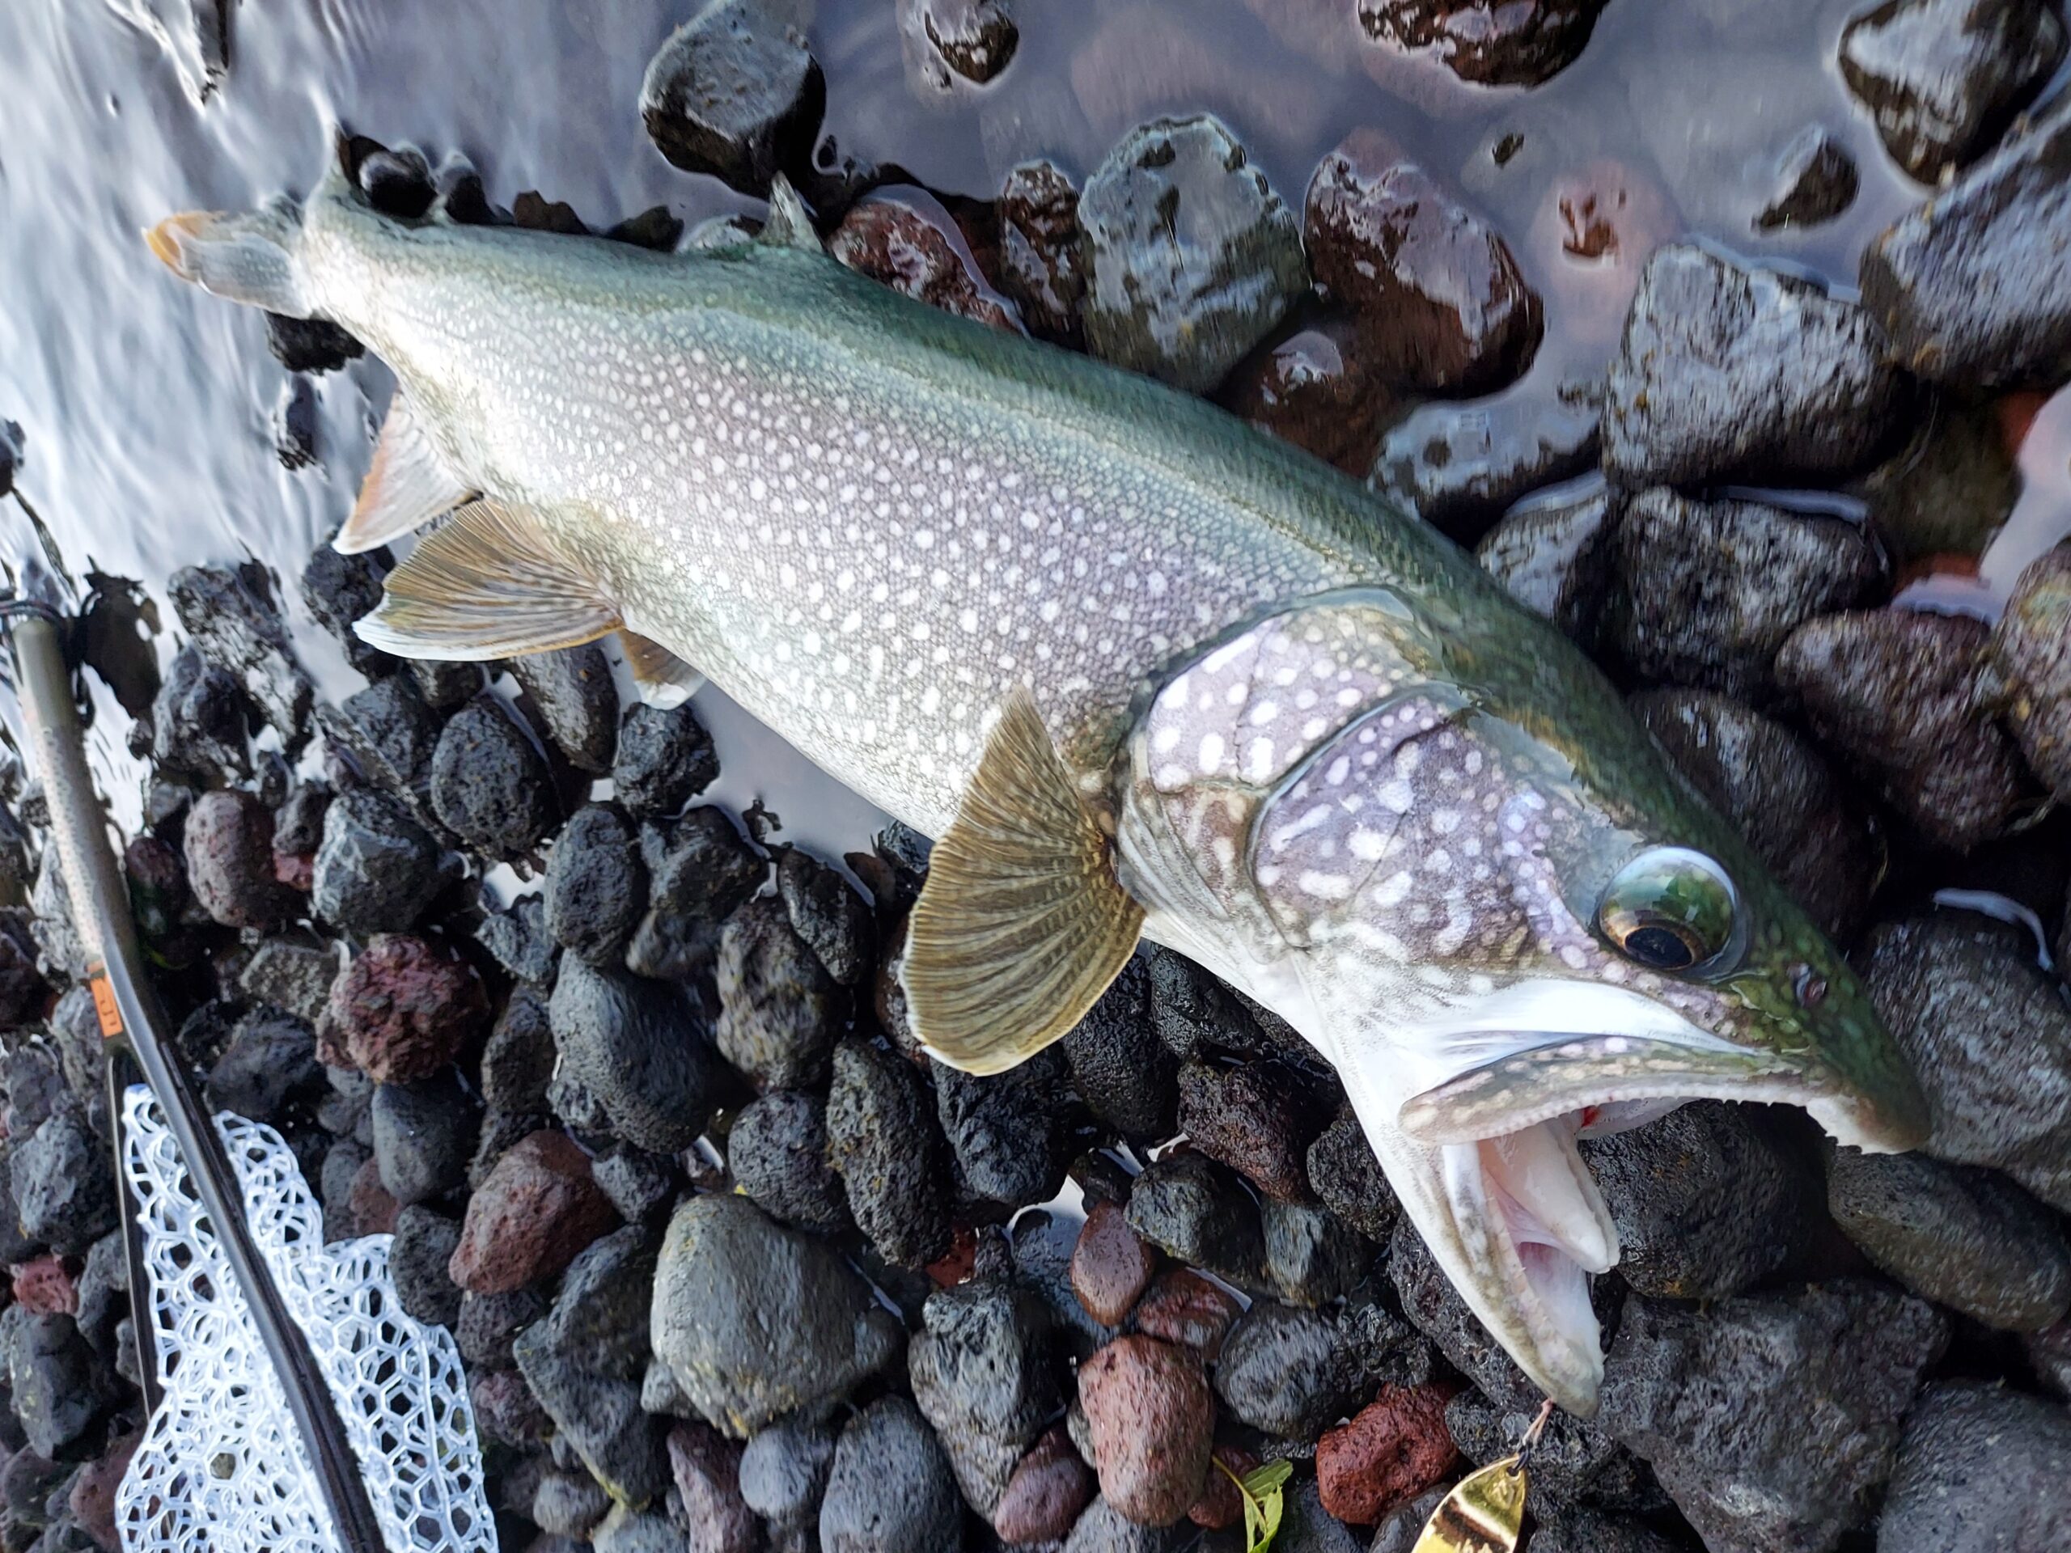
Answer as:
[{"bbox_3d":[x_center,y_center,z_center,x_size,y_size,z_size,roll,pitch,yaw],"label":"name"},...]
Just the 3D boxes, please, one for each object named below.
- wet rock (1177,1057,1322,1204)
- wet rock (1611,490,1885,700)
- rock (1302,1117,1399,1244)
[{"bbox_3d":[0.059,0.099,0.417,0.042,0.033,0.040,0,90,38],"label":"wet rock"},{"bbox_3d":[0.162,-0.041,0.342,0.057,0.036,0.048,0,90,38],"label":"wet rock"},{"bbox_3d":[0.076,0.096,0.351,0.026,0.022,0.031,-42,65,32],"label":"rock"}]

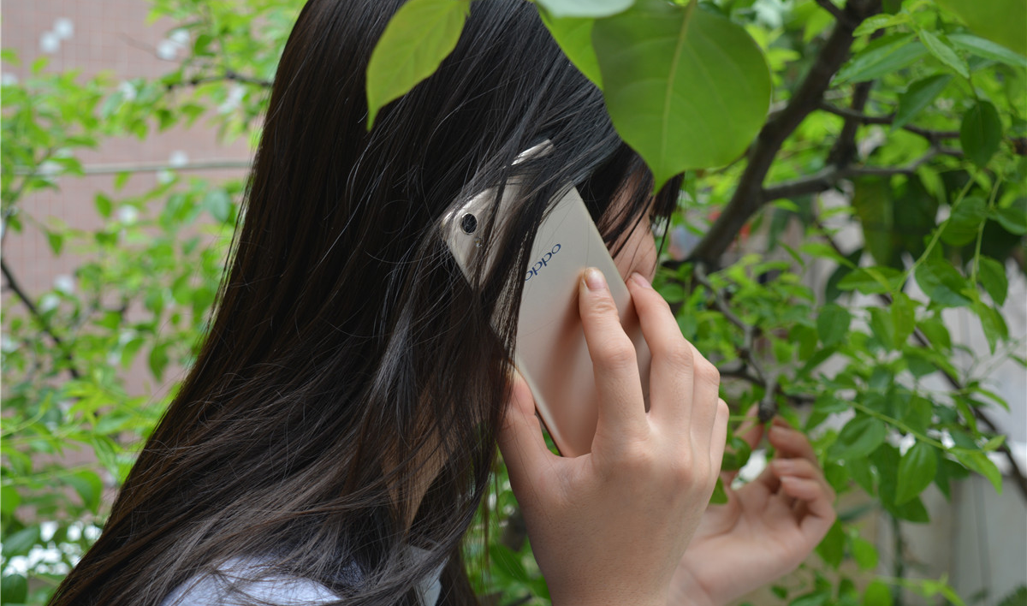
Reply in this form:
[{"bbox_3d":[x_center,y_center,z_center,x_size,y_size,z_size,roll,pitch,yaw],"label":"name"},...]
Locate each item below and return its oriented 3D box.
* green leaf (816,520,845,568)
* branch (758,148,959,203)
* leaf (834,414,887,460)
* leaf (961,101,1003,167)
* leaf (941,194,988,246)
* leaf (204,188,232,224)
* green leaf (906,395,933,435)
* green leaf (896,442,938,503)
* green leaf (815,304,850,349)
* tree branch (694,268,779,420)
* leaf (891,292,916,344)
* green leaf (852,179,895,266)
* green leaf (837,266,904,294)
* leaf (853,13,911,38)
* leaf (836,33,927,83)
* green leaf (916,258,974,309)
[{"bbox_3d":[0.206,0.157,1.170,0.018,0.032,0.014,2,0,-17],"label":"green leaf"},{"bbox_3d":[0.249,-0.093,1.300,0.142,0.026,0.040,-13,0,0],"label":"branch"},{"bbox_3d":[0.187,0.072,0.970,0.033,0.021,0.010,-43,-15,0],"label":"leaf"},{"bbox_3d":[0.292,-0.105,1.120,0.026,0.043,0.015,0,0,6],"label":"leaf"},{"bbox_3d":[0.237,-0.044,0.945,0.019,0.031,0.010,28,0,7],"label":"leaf"},{"bbox_3d":[-0.234,-0.076,1.420,0.020,0.029,0.010,-14,0,-2],"label":"leaf"},{"bbox_3d":[0.219,0.060,0.970,0.014,0.023,0.010,-6,0,0],"label":"green leaf"},{"bbox_3d":[0.249,0.105,1.110,0.022,0.040,0.015,25,0,12],"label":"green leaf"},{"bbox_3d":[0.212,0.015,1.190,0.021,0.030,0.015,11,0,13],"label":"green leaf"},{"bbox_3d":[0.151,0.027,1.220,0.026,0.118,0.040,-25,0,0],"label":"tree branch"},{"bbox_3d":[0.252,0.010,1.160,0.016,0.034,0.013,2,0,-11],"label":"leaf"},{"bbox_3d":[0.280,-0.063,1.400,0.029,0.068,0.014,-4,0,0],"label":"green leaf"},{"bbox_3d":[0.193,-0.012,0.970,0.036,0.016,0.014,-11,-35,0],"label":"green leaf"},{"bbox_3d":[0.193,-0.145,0.940,0.031,0.010,0.012,-21,-33,0],"label":"leaf"},{"bbox_3d":[0.196,-0.131,0.960,0.054,0.021,0.014,-28,-32,0],"label":"leaf"},{"bbox_3d":[0.226,-0.011,0.945,0.037,0.018,0.012,37,-16,0],"label":"green leaf"}]

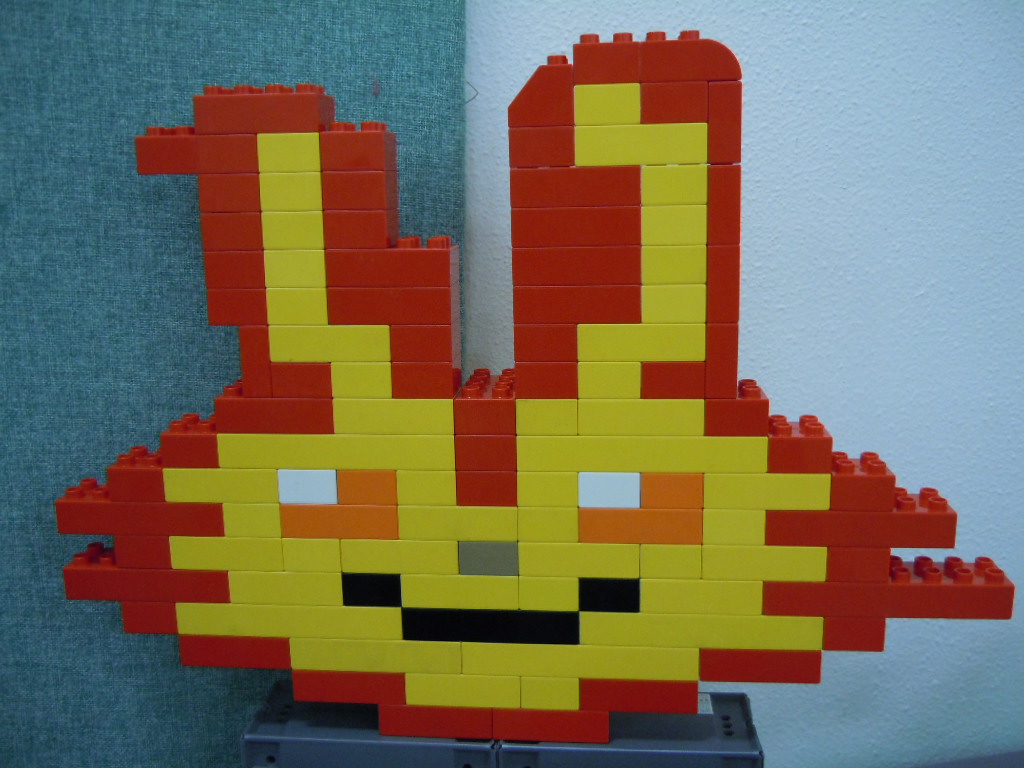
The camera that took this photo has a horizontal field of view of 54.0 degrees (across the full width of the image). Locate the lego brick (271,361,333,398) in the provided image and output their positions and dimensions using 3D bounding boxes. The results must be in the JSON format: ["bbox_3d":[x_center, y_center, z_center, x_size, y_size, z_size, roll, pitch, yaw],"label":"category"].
[{"bbox_3d":[-0.108,-0.006,0.543,0.032,0.021,0.032,0,11,5],"label":"lego brick"}]

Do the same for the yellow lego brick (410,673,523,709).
[{"bbox_3d":[-0.025,0.165,0.569,0.064,0.021,0.032,0,11,6],"label":"yellow lego brick"}]

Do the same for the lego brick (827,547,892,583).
[{"bbox_3d":[0.180,0.089,0.534,0.032,0.021,0.032,0,11,5],"label":"lego brick"}]

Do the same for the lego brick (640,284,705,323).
[{"bbox_3d":[0.082,-0.043,0.513,0.032,0.021,0.032,0,10,6],"label":"lego brick"}]

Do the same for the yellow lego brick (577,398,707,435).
[{"bbox_3d":[0.067,0.013,0.528,0.064,0.020,0.032,0,11,5],"label":"yellow lego brick"}]

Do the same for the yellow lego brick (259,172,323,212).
[{"bbox_3d":[-0.110,-0.101,0.522,0.032,0.023,0.032,0,11,6],"label":"yellow lego brick"}]

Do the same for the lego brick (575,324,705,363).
[{"bbox_3d":[0.067,-0.024,0.522,0.064,0.021,0.032,0,11,6],"label":"lego brick"}]

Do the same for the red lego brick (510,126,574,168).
[{"bbox_3d":[0.017,-0.120,0.506,0.032,0.023,0.032,0,11,6],"label":"red lego brick"}]

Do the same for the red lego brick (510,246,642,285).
[{"bbox_3d":[0.034,-0.062,0.516,0.064,0.020,0.032,0,11,5],"label":"red lego brick"}]

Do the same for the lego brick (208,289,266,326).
[{"bbox_3d":[-0.142,-0.044,0.537,0.032,0.021,0.032,0,11,6],"label":"lego brick"}]

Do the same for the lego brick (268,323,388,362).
[{"bbox_3d":[-0.092,-0.025,0.534,0.064,0.021,0.032,0,10,6],"label":"lego brick"}]

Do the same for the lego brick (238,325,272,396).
[{"bbox_3d":[-0.132,-0.015,0.540,0.016,0.041,0.032,0,10,6],"label":"lego brick"}]

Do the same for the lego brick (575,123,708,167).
[{"bbox_3d":[0.065,-0.119,0.503,0.064,0.021,0.032,0,11,6],"label":"lego brick"}]

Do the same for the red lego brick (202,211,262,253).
[{"bbox_3d":[-0.141,-0.082,0.529,0.032,0.021,0.032,0,10,6],"label":"red lego brick"}]

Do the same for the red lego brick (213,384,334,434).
[{"bbox_3d":[-0.124,0.012,0.548,0.064,0.023,0.032,0,11,6],"label":"red lego brick"}]

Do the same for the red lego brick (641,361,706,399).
[{"bbox_3d":[0.083,-0.006,0.521,0.032,0.021,0.032,0,11,7],"label":"red lego brick"}]

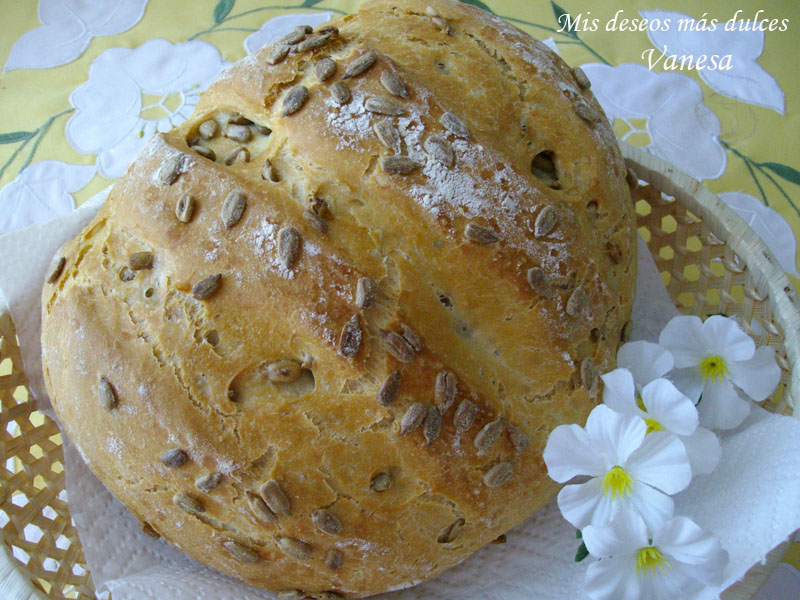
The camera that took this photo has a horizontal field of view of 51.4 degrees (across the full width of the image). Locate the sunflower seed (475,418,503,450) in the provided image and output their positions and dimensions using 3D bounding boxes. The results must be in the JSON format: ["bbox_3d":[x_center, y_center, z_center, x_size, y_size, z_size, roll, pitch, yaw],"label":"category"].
[{"bbox_3d":[0.025,0.037,0.232,0.011,0.006,0.003,-48,25,-7],"label":"sunflower seed"}]

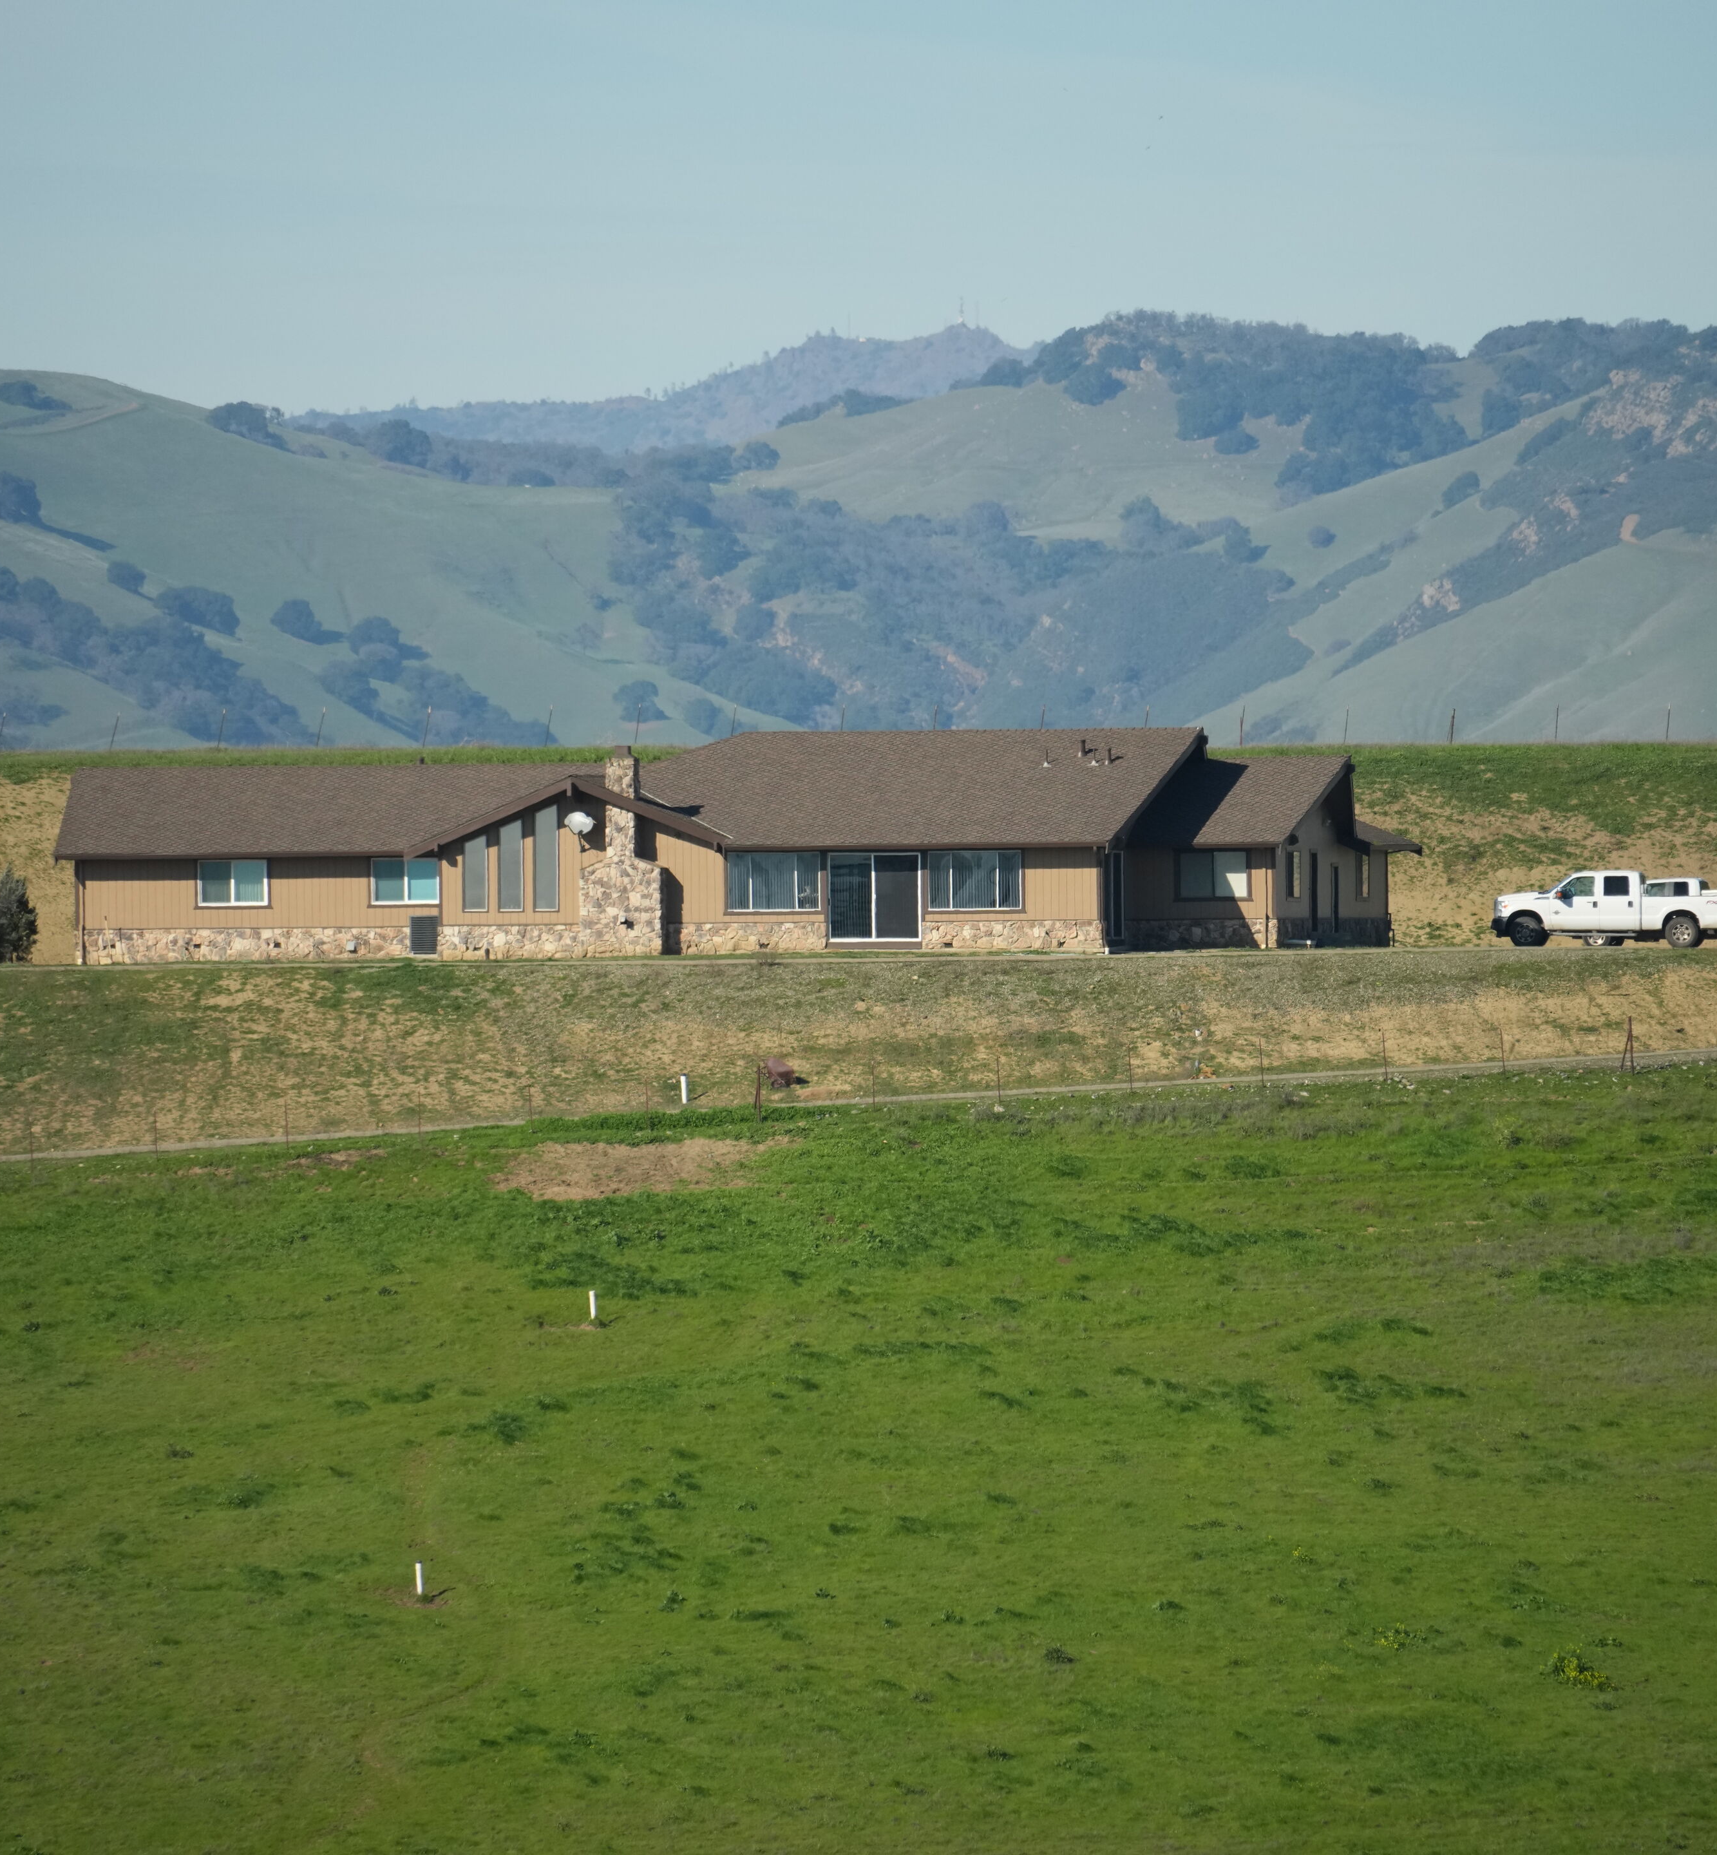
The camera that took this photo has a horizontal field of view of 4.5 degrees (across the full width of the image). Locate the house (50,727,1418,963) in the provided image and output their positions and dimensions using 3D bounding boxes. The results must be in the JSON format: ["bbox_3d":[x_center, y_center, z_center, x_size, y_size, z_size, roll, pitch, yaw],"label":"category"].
[{"bbox_3d":[-3.510,-2.112,565.000,33.200,5.850,16.000,0,0,13],"label":"house"}]

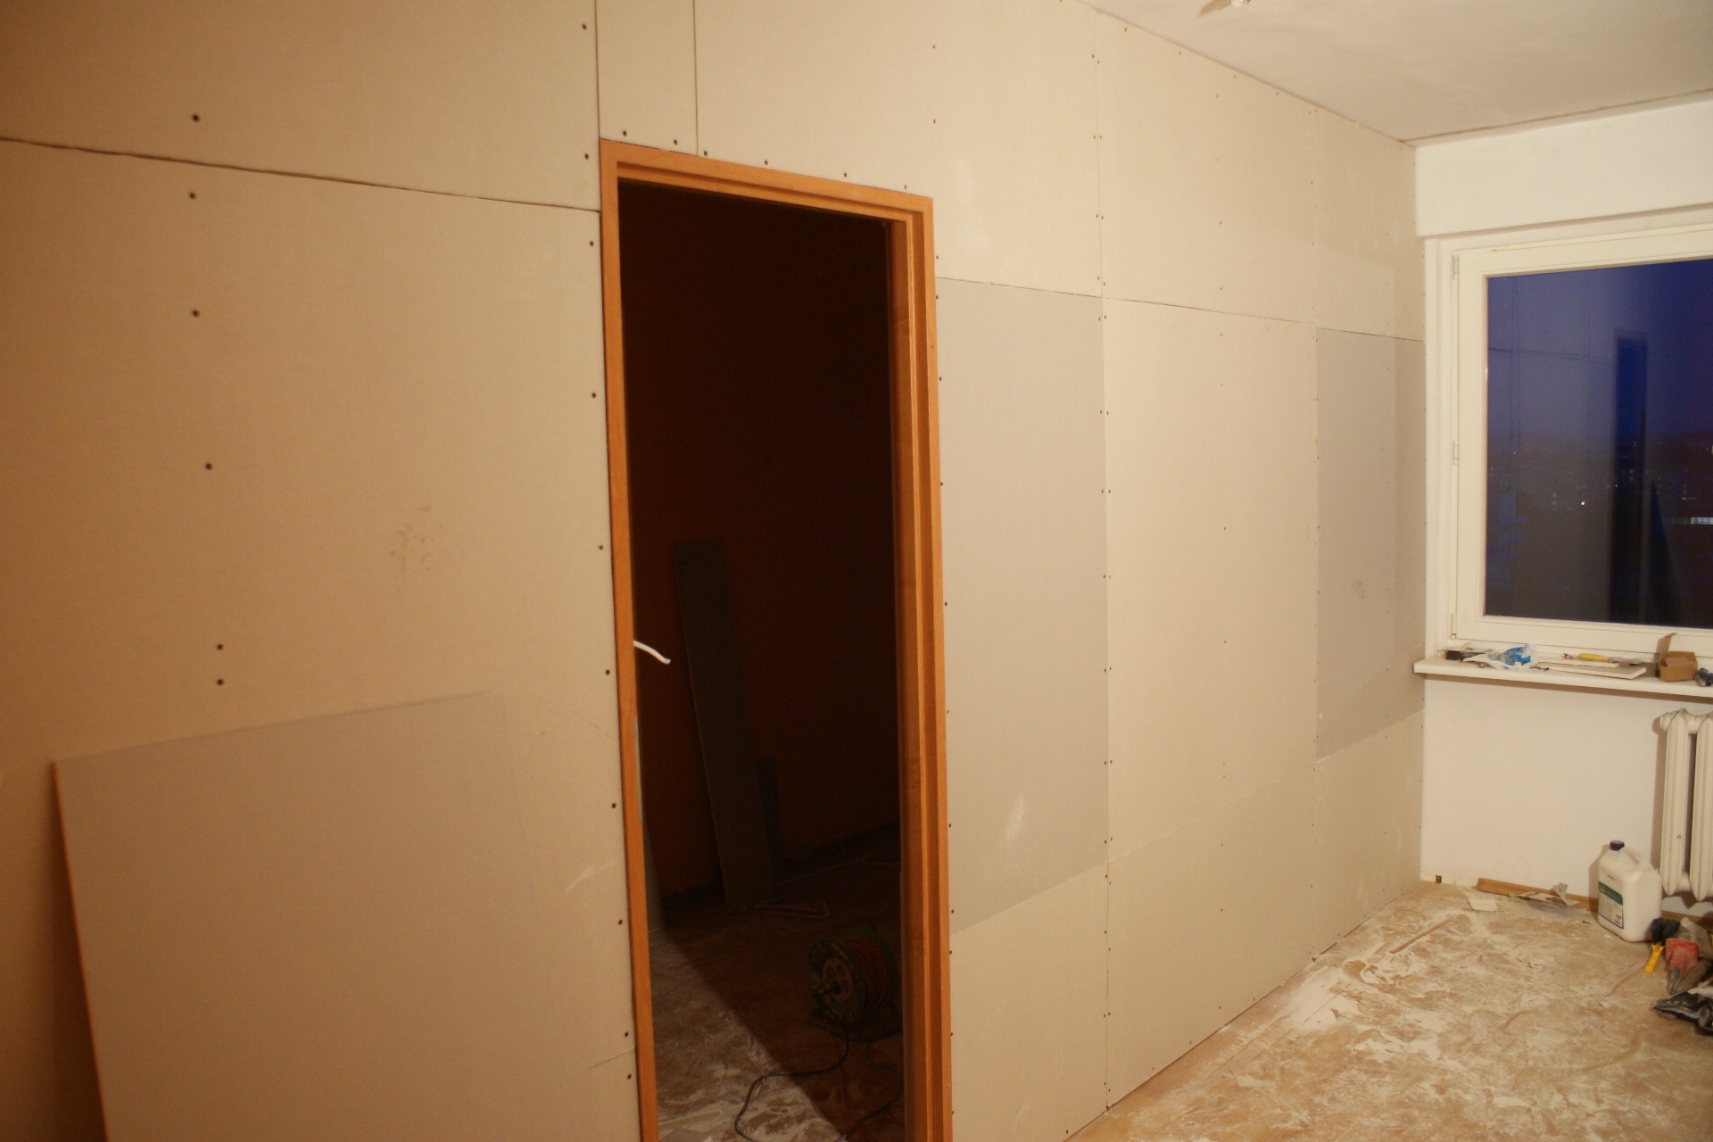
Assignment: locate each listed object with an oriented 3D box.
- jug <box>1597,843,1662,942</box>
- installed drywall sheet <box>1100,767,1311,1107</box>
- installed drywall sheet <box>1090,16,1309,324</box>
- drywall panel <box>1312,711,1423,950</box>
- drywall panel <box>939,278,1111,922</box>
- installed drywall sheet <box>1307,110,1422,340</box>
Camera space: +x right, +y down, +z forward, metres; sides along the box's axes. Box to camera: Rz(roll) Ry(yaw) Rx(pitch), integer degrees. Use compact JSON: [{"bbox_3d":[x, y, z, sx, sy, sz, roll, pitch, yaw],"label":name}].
[{"bbox_3d":[2.535,1.040,4.130,0.125,0.292,0.182,-2,5,2],"label":"jug"},{"bbox_3d":[1.019,0.965,3.528,0.013,0.641,1.198,3,7,43],"label":"installed drywall sheet"},{"bbox_3d":[0.958,-1.011,3.349,0.013,0.665,1.198,3,7,43],"label":"installed drywall sheet"},{"bbox_3d":[1.744,0.873,4.295,0.013,0.641,0.921,3,7,43],"label":"drywall panel"},{"bbox_3d":[0.370,0.061,2.783,0.013,1.331,0.612,3,7,43],"label":"drywall panel"},{"bbox_3d":[1.683,-1.103,4.116,0.013,0.665,0.921,3,7,43],"label":"installed drywall sheet"}]

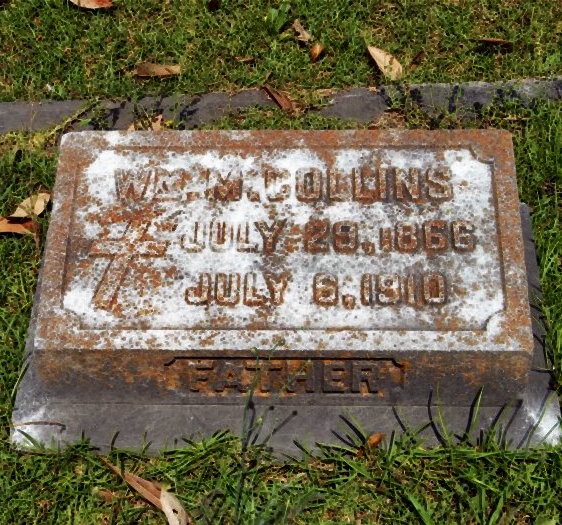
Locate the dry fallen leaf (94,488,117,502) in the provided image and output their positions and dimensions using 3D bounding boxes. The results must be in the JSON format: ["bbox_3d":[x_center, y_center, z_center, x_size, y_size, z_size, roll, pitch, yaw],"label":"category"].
[{"bbox_3d":[-0.220,0.291,1.591,0.029,0.012,0.014,15,50,15],"label":"dry fallen leaf"}]

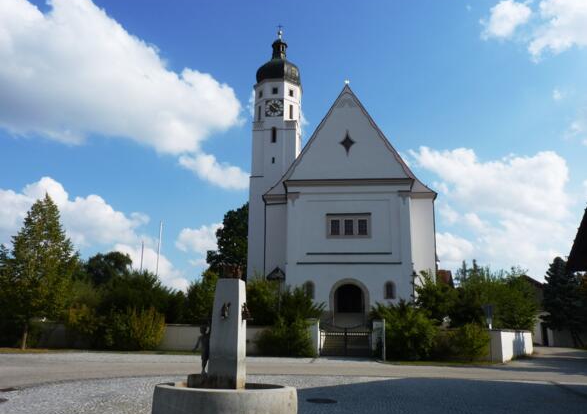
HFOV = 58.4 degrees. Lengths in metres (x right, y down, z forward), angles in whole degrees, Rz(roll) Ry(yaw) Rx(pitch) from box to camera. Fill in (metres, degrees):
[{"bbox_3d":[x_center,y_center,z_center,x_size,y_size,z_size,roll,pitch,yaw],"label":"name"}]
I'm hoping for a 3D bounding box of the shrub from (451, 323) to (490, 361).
[{"bbox_3d":[8.486,6.479,25.201,1.920,1.740,1.700,-1,-13,7],"label":"shrub"}]

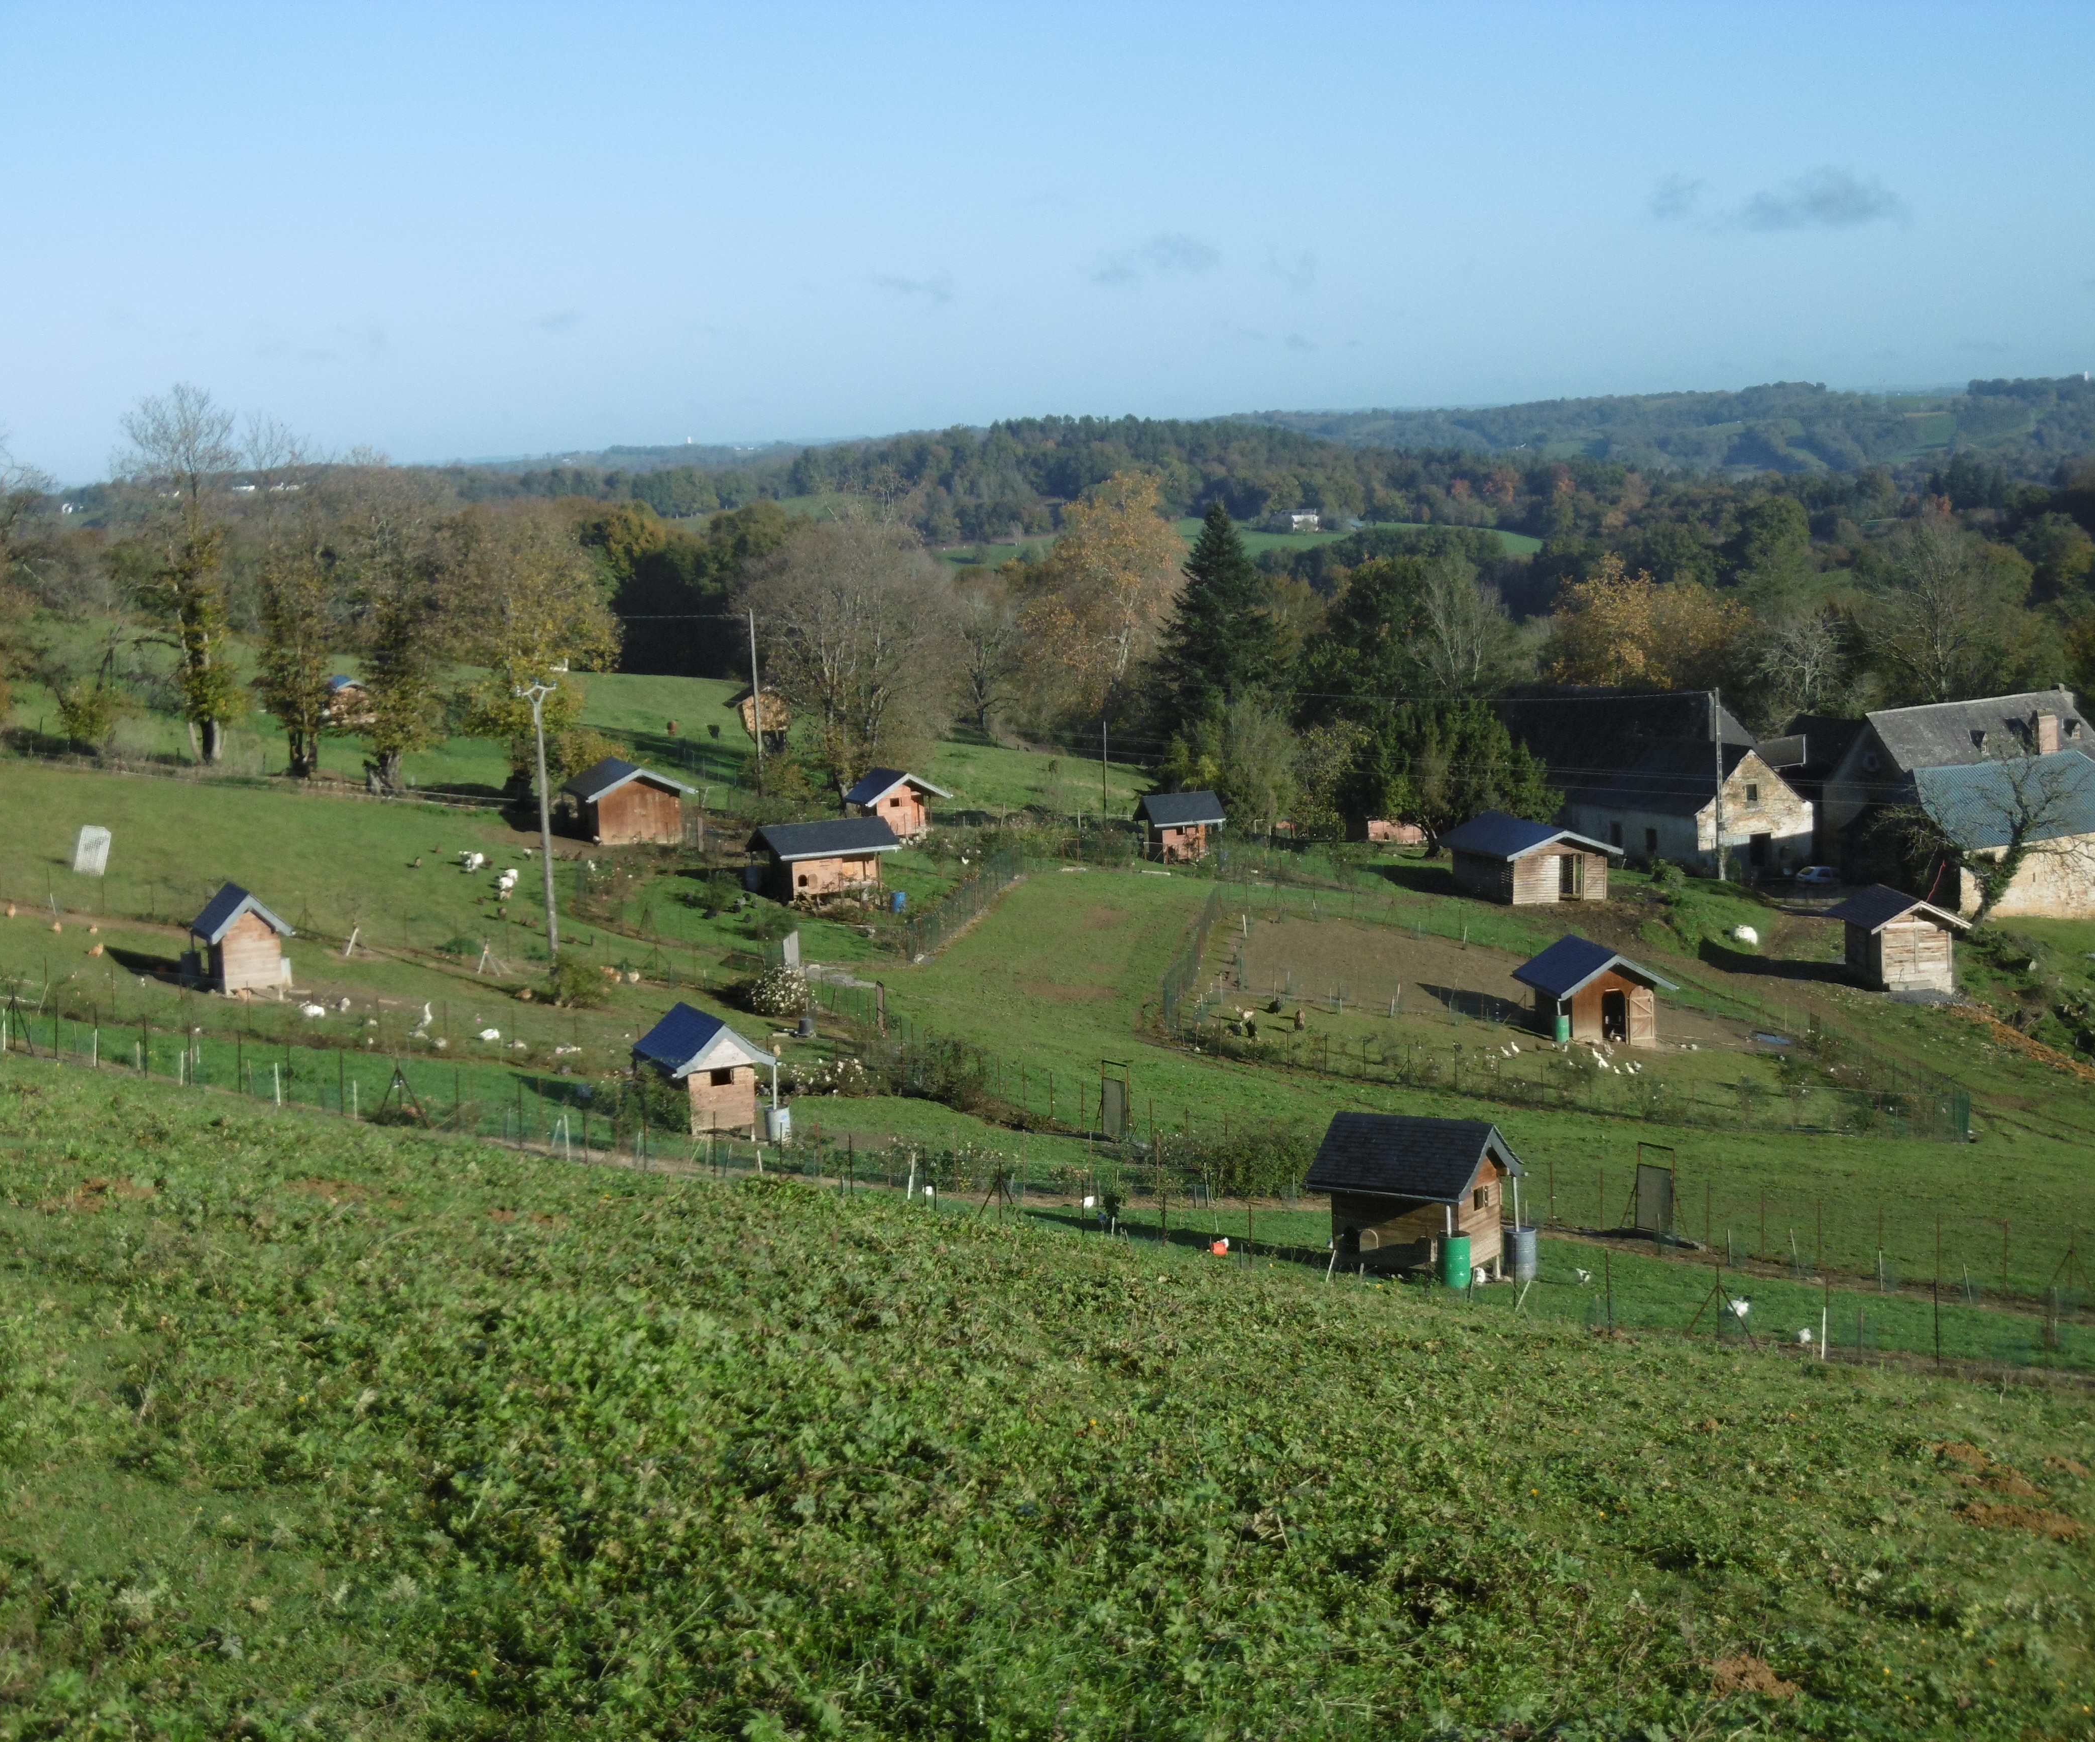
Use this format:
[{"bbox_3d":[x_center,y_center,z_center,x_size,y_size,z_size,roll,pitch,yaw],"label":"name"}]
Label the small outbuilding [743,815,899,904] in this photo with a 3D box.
[{"bbox_3d":[-9.380,-0.510,166.820,5.440,3.060,4.160,-6,7,-24],"label":"small outbuilding"}]

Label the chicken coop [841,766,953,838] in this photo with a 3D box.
[{"bbox_3d":[-7.040,-3.170,184.830,3.960,2.960,4.130,-5,7,-20],"label":"chicken coop"}]

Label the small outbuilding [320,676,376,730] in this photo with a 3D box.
[{"bbox_3d":[-44.990,-10.880,254.830,2.600,2.960,3.500,-6,7,-21],"label":"small outbuilding"}]

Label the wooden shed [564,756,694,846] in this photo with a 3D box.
[{"bbox_3d":[-19.749,-3.333,186.953,5.230,3.500,7.300,-5,7,-16],"label":"wooden shed"}]

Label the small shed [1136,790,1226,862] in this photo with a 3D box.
[{"bbox_3d":[6.382,-2.093,190.111,3.520,3.150,3.320,-5,7,-16],"label":"small shed"}]

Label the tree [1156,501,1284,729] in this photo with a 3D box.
[{"bbox_3d":[10.160,-12.660,228.980,7.500,17.350,7.500,-3,7,0],"label":"tree"}]

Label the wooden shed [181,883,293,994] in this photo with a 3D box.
[{"bbox_3d":[-24.574,2.165,121.139,2.440,3.200,3.900,-5,7,-19],"label":"wooden shed"}]

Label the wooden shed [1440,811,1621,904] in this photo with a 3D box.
[{"bbox_3d":[21.640,-0.650,177.810,5.350,3.260,9.000,-4,7,-12],"label":"wooden shed"}]

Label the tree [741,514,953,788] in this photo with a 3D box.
[{"bbox_3d":[-9.898,-11.113,204.005,10.400,14.300,10.200,-3,7,0],"label":"tree"}]

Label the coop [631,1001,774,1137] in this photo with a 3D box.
[{"bbox_3d":[-8.450,4.960,97.830,2.700,2.940,3.900,-5,7,-19],"label":"coop"}]

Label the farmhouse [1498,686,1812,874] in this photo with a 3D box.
[{"bbox_3d":[35.017,-5.688,233.374,10.810,9.330,21.200,-7,8,-33],"label":"farmhouse"}]

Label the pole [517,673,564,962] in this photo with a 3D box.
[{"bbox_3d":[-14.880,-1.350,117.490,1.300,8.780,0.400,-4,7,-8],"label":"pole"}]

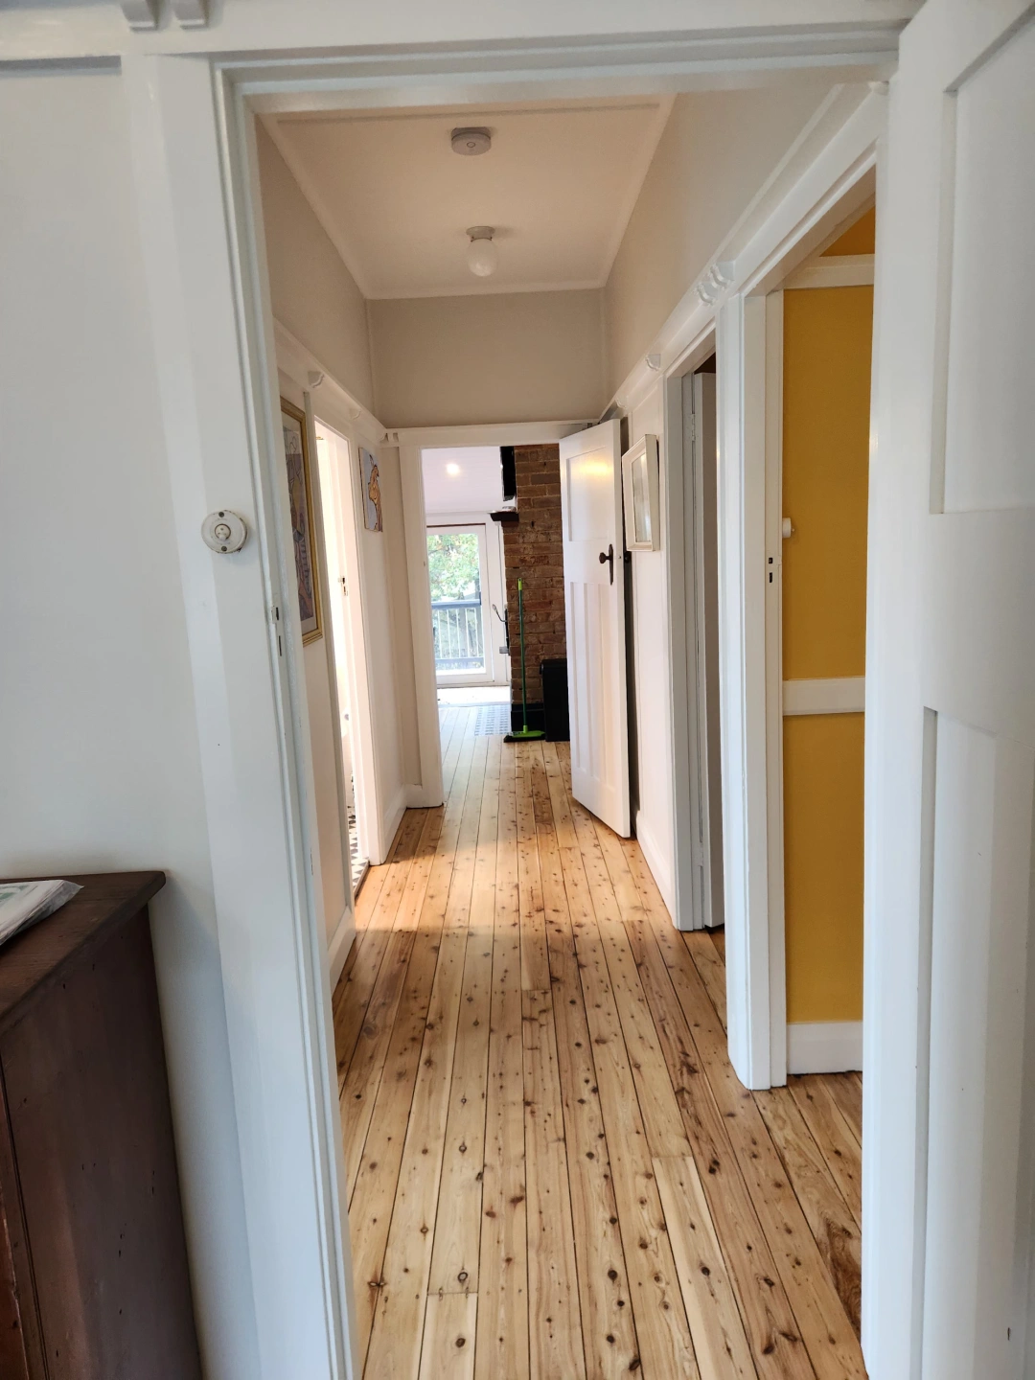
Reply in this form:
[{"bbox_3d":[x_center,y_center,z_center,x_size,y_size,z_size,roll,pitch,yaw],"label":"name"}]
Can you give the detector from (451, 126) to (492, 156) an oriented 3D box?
[{"bbox_3d":[-0.156,-1.861,3.114,0.130,0.037,0.130,-3,9,0],"label":"detector"}]

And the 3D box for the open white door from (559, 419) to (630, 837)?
[{"bbox_3d":[0.401,-0.318,4.815,0.040,2.020,0.815,-5,9,-14],"label":"open white door"}]

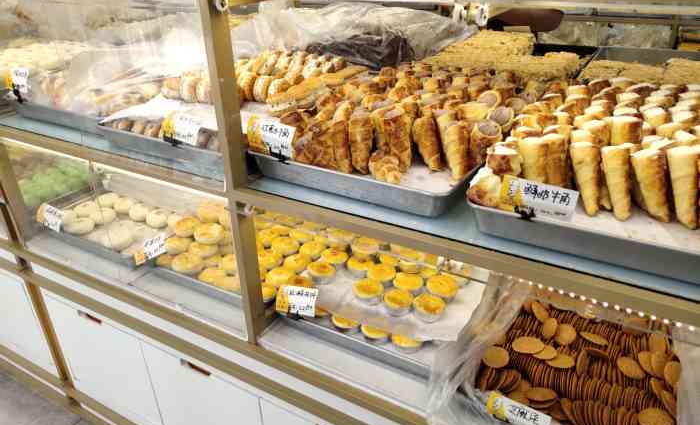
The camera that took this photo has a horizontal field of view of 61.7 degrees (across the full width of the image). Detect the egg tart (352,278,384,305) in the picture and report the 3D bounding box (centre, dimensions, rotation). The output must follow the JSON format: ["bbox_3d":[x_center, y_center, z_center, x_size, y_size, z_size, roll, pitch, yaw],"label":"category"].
[{"bbox_3d":[0.042,0.176,1.296,0.069,0.034,0.069,-2,27,1],"label":"egg tart"}]

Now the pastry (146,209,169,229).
[{"bbox_3d":[-0.554,0.017,1.687,0.066,0.046,0.066,-2,27,1],"label":"pastry"}]

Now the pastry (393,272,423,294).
[{"bbox_3d":[0.130,0.162,1.316,0.068,0.033,0.068,-2,27,1],"label":"pastry"}]

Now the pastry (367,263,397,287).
[{"bbox_3d":[0.076,0.157,1.394,0.069,0.031,0.069,-2,27,1],"label":"pastry"}]

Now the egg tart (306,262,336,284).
[{"bbox_3d":[-0.066,0.141,1.373,0.069,0.034,0.069,-2,27,1],"label":"egg tart"}]

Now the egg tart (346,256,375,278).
[{"bbox_3d":[0.029,0.137,1.436,0.068,0.031,0.068,-2,27,1],"label":"egg tart"}]

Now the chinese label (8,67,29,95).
[{"bbox_3d":[-0.823,-0.327,1.452,0.092,0.062,0.008,14,22,30],"label":"chinese label"}]

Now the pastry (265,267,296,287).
[{"bbox_3d":[-0.158,0.149,1.367,0.068,0.037,0.068,-2,27,1],"label":"pastry"}]

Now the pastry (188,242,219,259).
[{"bbox_3d":[-0.387,0.099,1.551,0.074,0.038,0.074,-2,27,1],"label":"pastry"}]

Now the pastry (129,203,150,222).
[{"bbox_3d":[-0.620,0.000,1.727,0.066,0.046,0.066,14,31,29],"label":"pastry"}]

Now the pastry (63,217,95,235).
[{"bbox_3d":[-0.771,0.036,1.669,0.075,0.041,0.075,14,31,29],"label":"pastry"}]

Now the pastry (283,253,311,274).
[{"bbox_3d":[-0.131,0.125,1.435,0.068,0.034,0.068,-2,27,1],"label":"pastry"}]

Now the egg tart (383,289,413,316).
[{"bbox_3d":[0.109,0.203,1.301,0.068,0.031,0.068,-2,27,1],"label":"egg tart"}]

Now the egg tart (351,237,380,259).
[{"bbox_3d":[0.040,0.099,1.496,0.070,0.031,0.070,-2,27,1],"label":"egg tart"}]

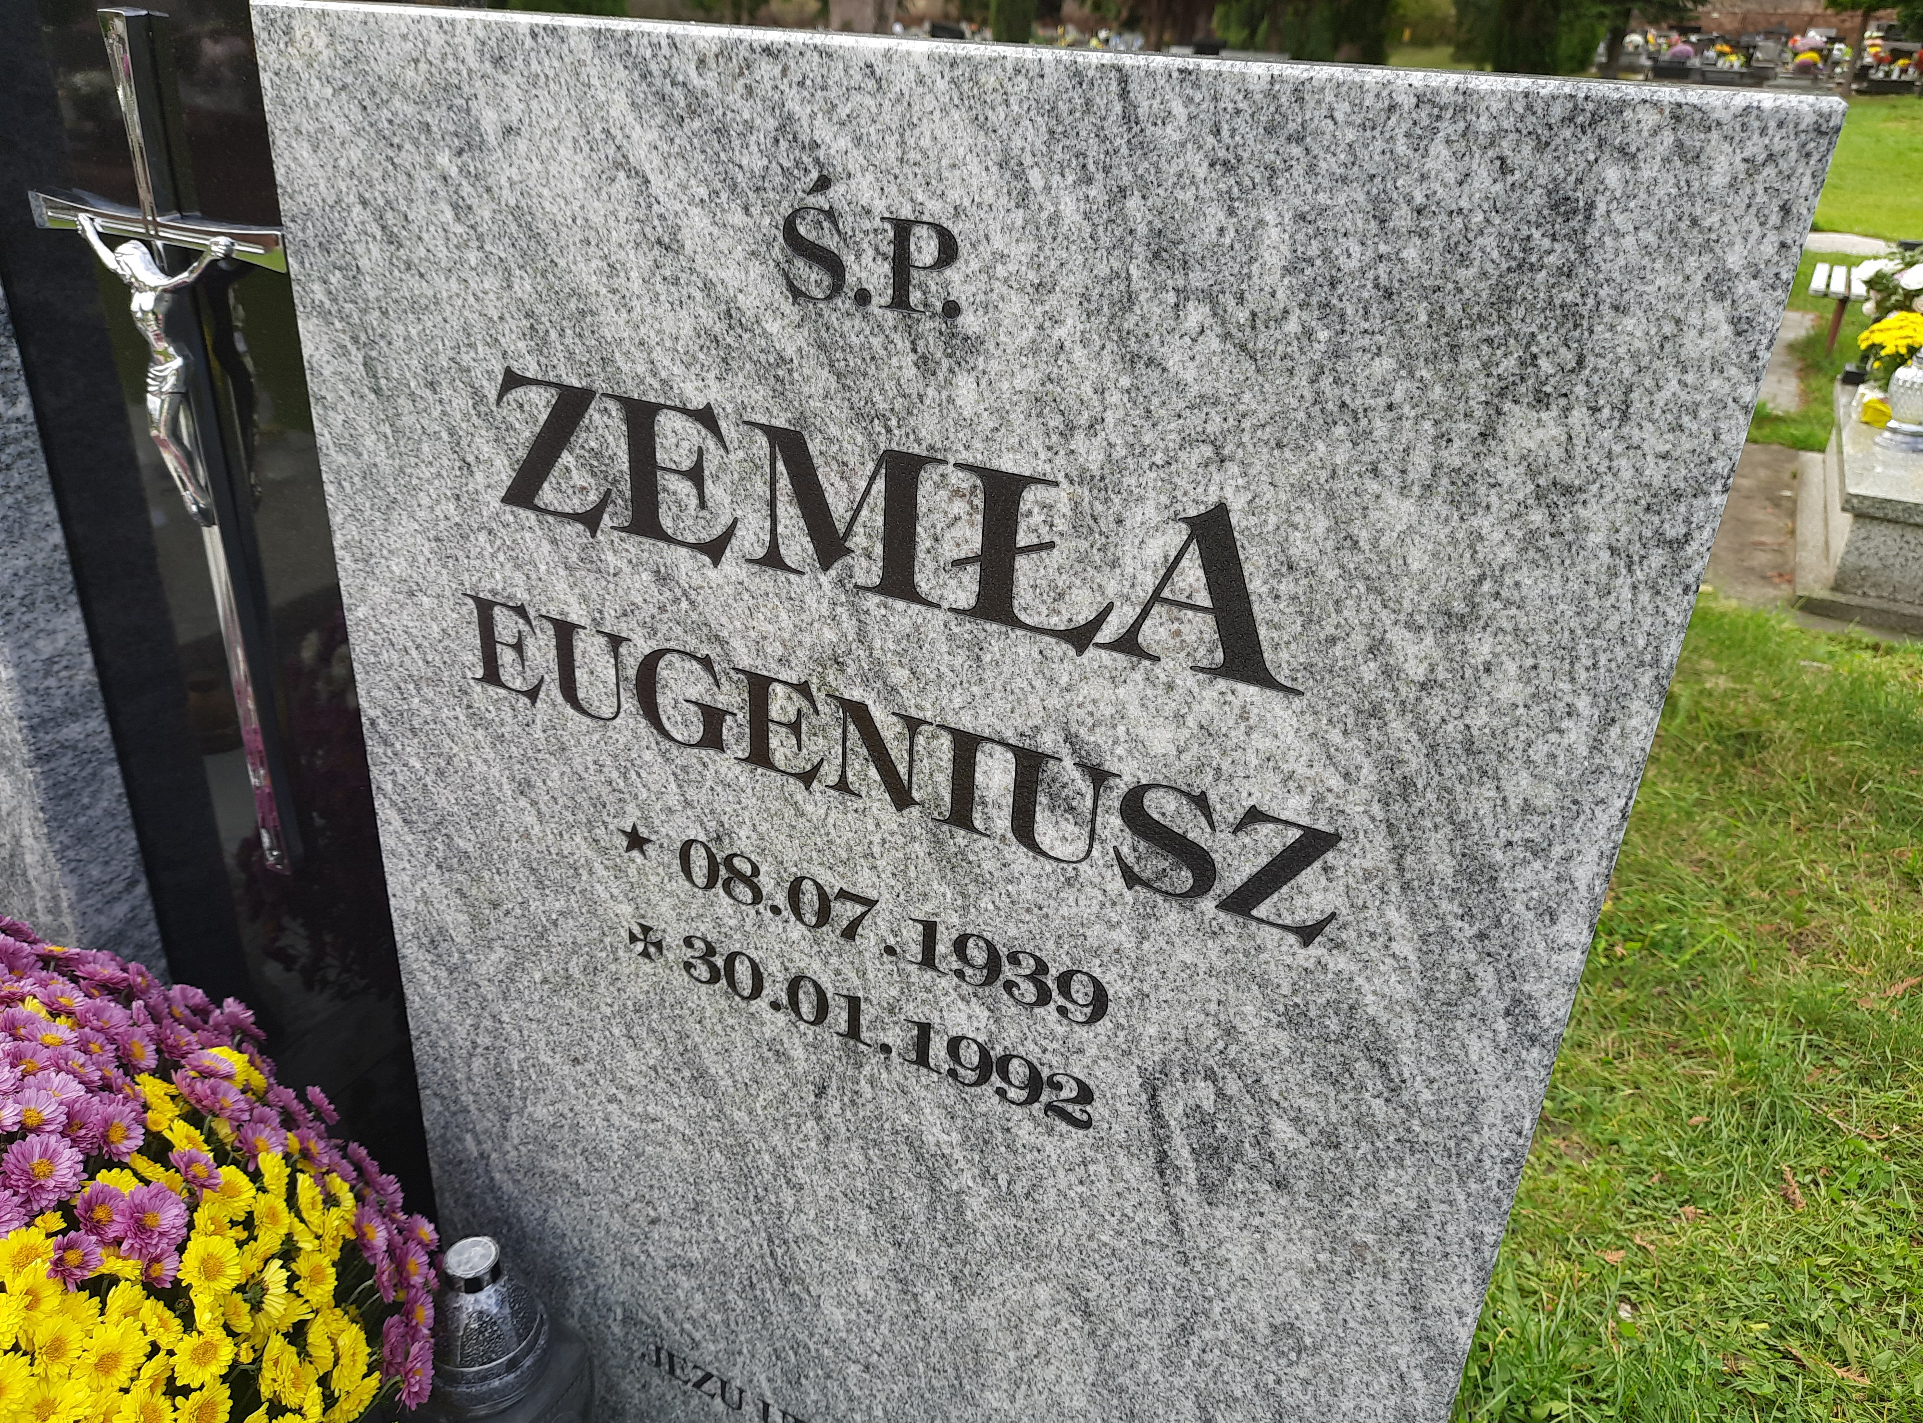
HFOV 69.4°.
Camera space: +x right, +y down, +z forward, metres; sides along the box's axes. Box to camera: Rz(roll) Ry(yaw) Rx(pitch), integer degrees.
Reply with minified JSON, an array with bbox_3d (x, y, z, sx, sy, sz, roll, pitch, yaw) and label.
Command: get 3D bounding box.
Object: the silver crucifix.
[{"bbox_3d":[-0.491,-0.135,0.888,0.221,0.560,0.040,15,28,23],"label":"silver crucifix"}]

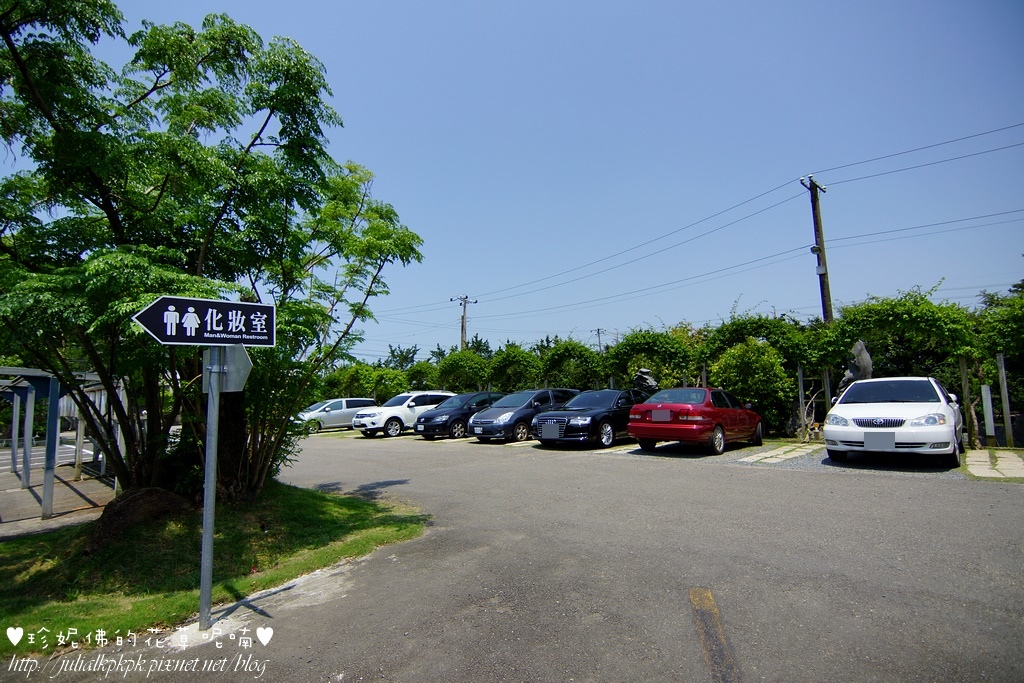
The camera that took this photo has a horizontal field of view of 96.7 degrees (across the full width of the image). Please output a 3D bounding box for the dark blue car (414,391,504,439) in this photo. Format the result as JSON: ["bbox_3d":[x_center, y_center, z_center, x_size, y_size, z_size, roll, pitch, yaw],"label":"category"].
[{"bbox_3d":[-1.584,2.692,17.016,1.809,1.590,4.205,-9,-9,44],"label":"dark blue car"}]

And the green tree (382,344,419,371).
[{"bbox_3d":[-8.787,3.093,35.923,2.900,5.752,2.900,-2,-7,0],"label":"green tree"}]

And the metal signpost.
[{"bbox_3d":[-1.928,0.754,2.856,0.800,2.140,0.460,3,-8,-36],"label":"metal signpost"}]

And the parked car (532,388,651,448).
[{"bbox_3d":[2.809,2.171,13.410,1.999,1.460,5.140,-8,-9,42],"label":"parked car"}]

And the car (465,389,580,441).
[{"bbox_3d":[0.620,2.399,15.260,1.745,1.600,4.550,-8,-9,43],"label":"car"}]

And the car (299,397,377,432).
[{"bbox_3d":[-8.856,3.610,22.657,1.770,1.620,4.600,-8,-9,41],"label":"car"}]

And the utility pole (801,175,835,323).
[{"bbox_3d":[10.938,-1.551,15.844,0.900,8.827,0.400,-8,-9,43],"label":"utility pole"}]

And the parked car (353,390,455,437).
[{"bbox_3d":[-4.122,2.916,18.592,1.850,1.700,4.640,-8,-9,43],"label":"parked car"}]

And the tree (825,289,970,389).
[{"bbox_3d":[9.271,0.606,10.977,2.719,3.525,1.700,-8,-9,43],"label":"tree"}]

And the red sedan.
[{"bbox_3d":[4.614,1.854,10.987,4.450,1.390,1.745,5,-10,-45],"label":"red sedan"}]

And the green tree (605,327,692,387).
[{"bbox_3d":[4.628,1.361,15.507,3.090,3.427,1.800,-8,-9,43],"label":"green tree"}]

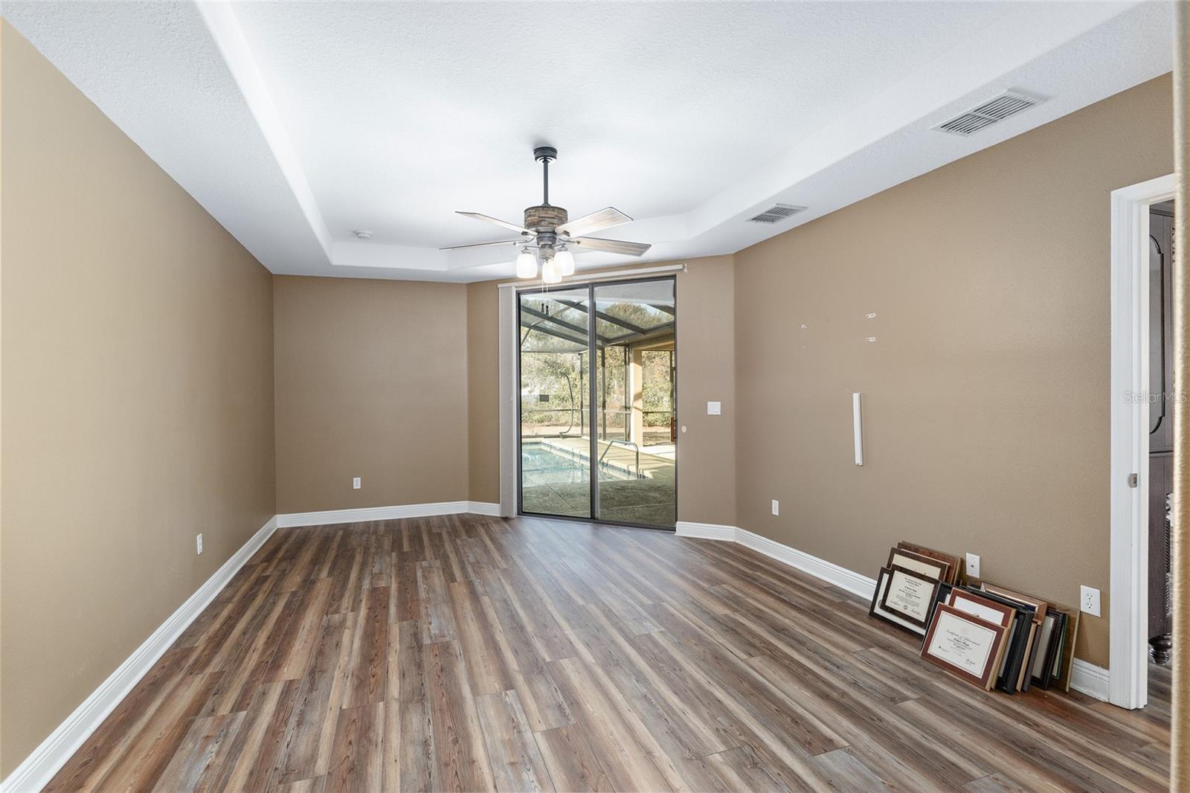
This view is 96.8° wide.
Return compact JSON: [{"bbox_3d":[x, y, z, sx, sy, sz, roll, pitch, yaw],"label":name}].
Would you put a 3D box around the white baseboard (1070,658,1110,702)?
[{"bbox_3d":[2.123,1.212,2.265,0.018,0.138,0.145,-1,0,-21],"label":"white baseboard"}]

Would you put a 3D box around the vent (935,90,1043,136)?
[{"bbox_3d":[1.706,-1.227,2.307,0.236,0.020,0.338,-1,0,-21],"label":"vent"}]

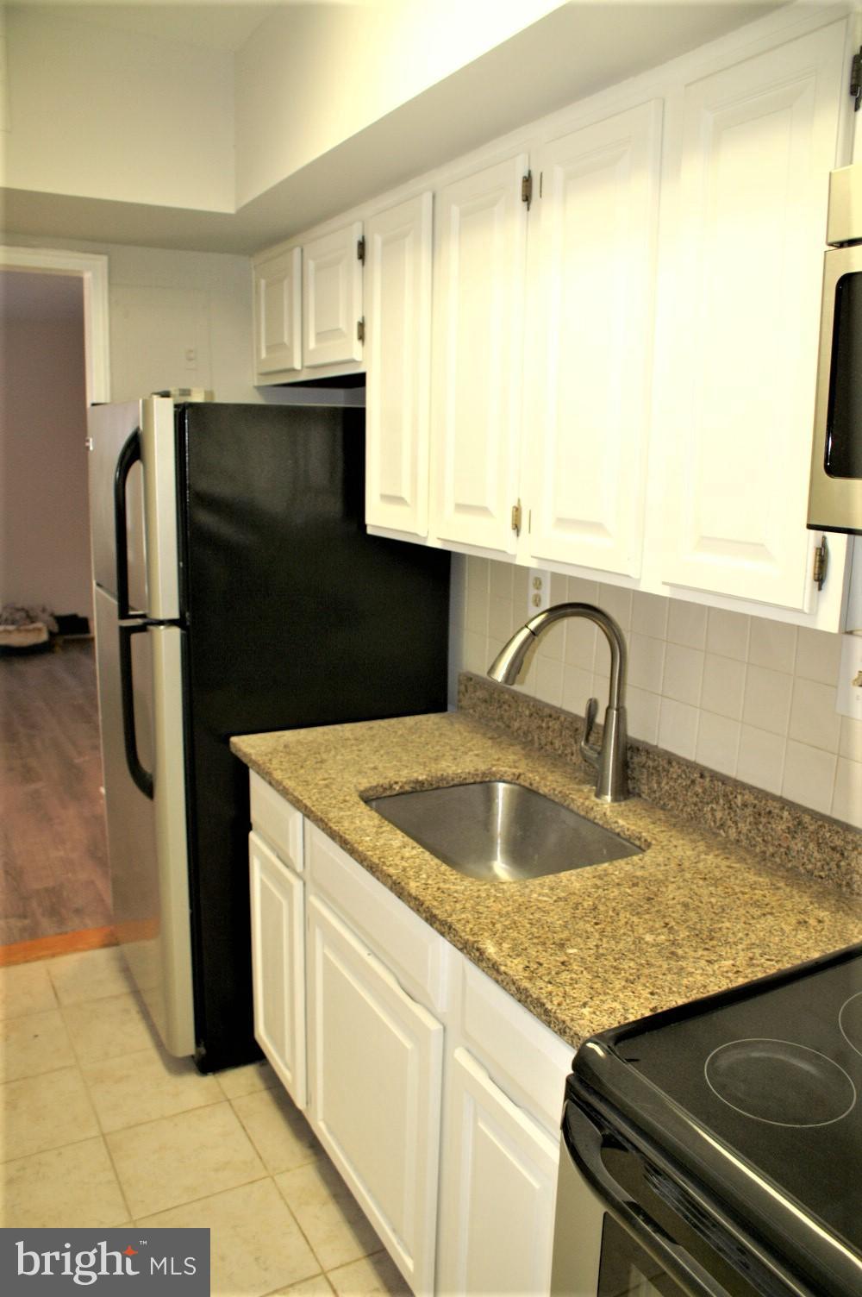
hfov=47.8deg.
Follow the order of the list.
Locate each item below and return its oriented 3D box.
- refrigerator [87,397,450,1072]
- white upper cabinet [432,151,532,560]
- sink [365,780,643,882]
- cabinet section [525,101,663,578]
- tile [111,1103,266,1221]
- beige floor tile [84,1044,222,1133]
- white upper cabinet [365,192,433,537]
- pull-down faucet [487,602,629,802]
[{"bbox_3d":[-0.500,0.178,2.826,0.845,1.718,0.740,-5,13,-29],"label":"refrigerator"},{"bbox_3d":[0.226,-0.568,1.963,0.325,0.740,0.330,-5,13,-29],"label":"white upper cabinet"},{"bbox_3d":[0.128,0.448,1.945,0.410,0.212,0.535,-5,13,-29],"label":"sink"},{"bbox_3d":[0.395,-0.503,1.695,0.310,0.721,0.299,-6,13,-29],"label":"cabinet section"},{"bbox_3d":[-0.567,1.177,2.248,0.302,0.010,0.302,-5,13,-29],"label":"tile"},{"bbox_3d":[-0.721,1.121,2.509,0.302,0.010,0.302,-5,13,-29],"label":"beige floor tile"},{"bbox_3d":[0.064,-0.632,2.246,0.325,0.742,0.325,-5,13,-29],"label":"white upper cabinet"},{"bbox_3d":[0.257,0.110,1.990,0.307,0.414,0.107,-3,12,-19],"label":"pull-down faucet"}]

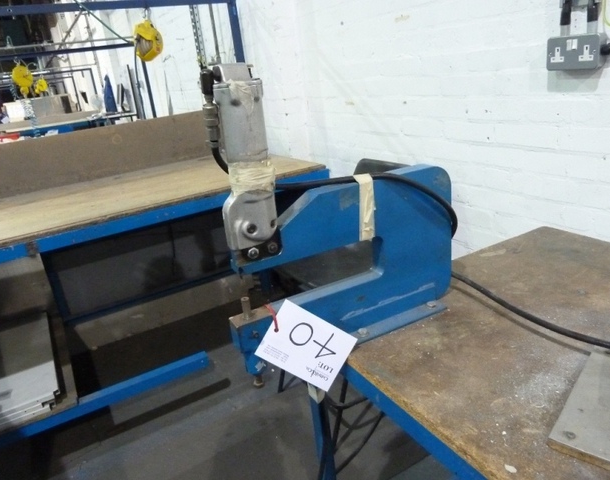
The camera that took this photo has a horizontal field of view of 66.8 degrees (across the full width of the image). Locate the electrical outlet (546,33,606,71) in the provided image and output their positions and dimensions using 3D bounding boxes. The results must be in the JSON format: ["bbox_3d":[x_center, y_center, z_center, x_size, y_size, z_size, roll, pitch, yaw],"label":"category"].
[{"bbox_3d":[0.753,-0.522,1.283,0.042,0.086,0.145,-20,25,-27],"label":"electrical outlet"}]

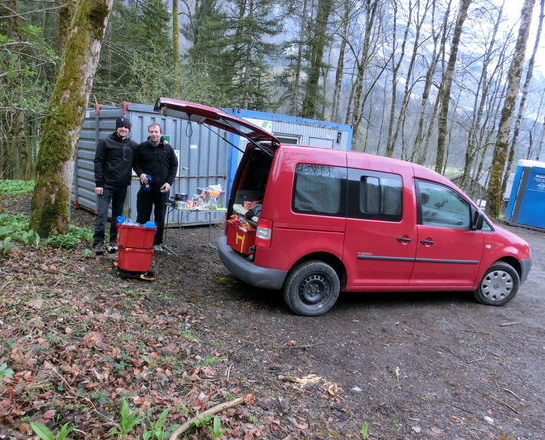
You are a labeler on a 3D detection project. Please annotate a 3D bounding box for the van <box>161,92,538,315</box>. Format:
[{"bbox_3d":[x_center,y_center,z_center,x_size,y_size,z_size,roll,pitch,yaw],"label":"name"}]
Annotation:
[{"bbox_3d":[1.195,-0.103,5.499,5.170,2.130,1.840,2,11,-19],"label":"van"}]

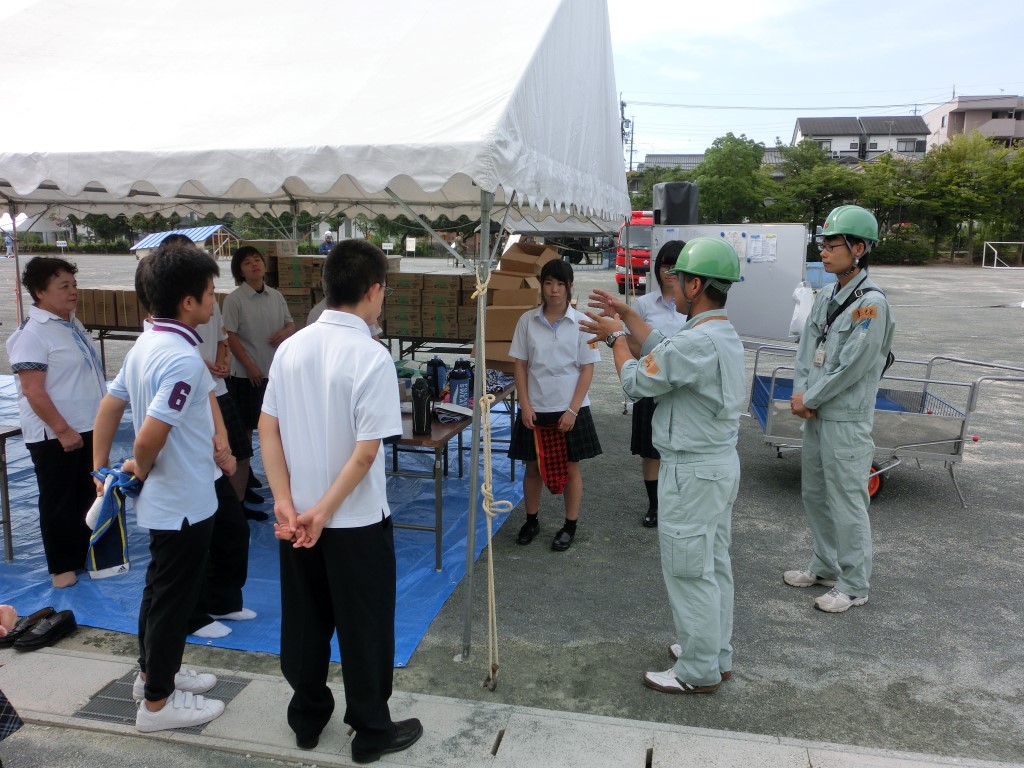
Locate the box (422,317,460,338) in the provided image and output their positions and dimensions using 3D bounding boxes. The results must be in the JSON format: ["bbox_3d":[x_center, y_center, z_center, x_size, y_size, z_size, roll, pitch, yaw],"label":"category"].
[{"bbox_3d":[-0.664,-0.566,8.392,0.365,0.155,0.370,2,11,11],"label":"box"}]

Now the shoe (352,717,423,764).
[{"bbox_3d":[-0.413,1.197,2.834,0.275,0.100,0.100,-8,13,-36],"label":"shoe"}]

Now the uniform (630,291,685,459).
[{"bbox_3d":[0.900,-0.053,4.914,0.460,1.005,0.300,2,11,13],"label":"uniform"}]

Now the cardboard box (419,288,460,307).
[{"bbox_3d":[-0.724,-0.946,9.023,0.405,0.172,0.370,3,10,13],"label":"cardboard box"}]

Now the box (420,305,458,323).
[{"bbox_3d":[-0.731,-0.776,9.054,0.405,0.172,0.370,3,10,13],"label":"box"}]

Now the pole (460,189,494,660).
[{"bbox_3d":[-0.144,0.192,3.275,0.045,1.919,0.045,3,10,-1],"label":"pole"}]

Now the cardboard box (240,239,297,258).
[{"bbox_3d":[-2.539,-1.421,8.635,0.410,0.160,0.340,2,11,13],"label":"cardboard box"}]

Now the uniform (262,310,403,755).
[{"bbox_3d":[-0.565,0.519,2.763,0.480,1.470,0.310,7,12,31],"label":"uniform"}]

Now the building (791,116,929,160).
[{"bbox_3d":[31.618,-20.261,76.576,11.200,8.400,7.500,1,11,7],"label":"building"}]

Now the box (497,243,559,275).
[{"bbox_3d":[0.146,-0.985,6.528,0.430,0.260,0.400,3,10,16],"label":"box"}]

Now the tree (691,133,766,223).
[{"bbox_3d":[13.330,-11.491,50.758,4.400,7.100,4.300,0,10,0],"label":"tree"}]

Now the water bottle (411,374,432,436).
[{"bbox_3d":[-0.477,0.106,4.341,0.100,0.300,0.100,0,10,0],"label":"water bottle"}]

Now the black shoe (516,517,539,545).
[{"bbox_3d":[0.085,0.834,4.804,0.090,0.100,0.240,6,12,27],"label":"black shoe"}]

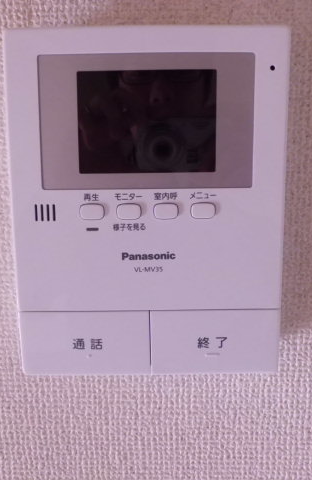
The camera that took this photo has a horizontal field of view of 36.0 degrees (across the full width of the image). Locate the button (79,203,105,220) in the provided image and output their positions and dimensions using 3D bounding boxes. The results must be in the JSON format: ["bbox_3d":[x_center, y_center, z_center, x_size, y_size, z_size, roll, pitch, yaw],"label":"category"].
[{"bbox_3d":[-0.033,-0.015,0.255,0.013,0.009,0.004,0,10,0],"label":"button"}]

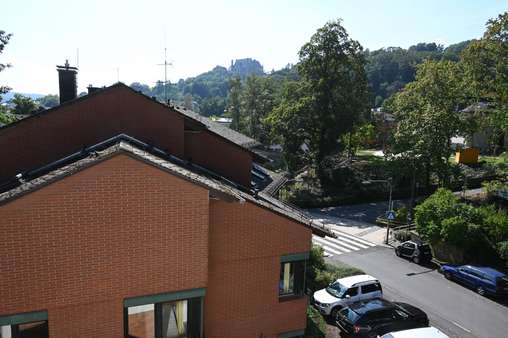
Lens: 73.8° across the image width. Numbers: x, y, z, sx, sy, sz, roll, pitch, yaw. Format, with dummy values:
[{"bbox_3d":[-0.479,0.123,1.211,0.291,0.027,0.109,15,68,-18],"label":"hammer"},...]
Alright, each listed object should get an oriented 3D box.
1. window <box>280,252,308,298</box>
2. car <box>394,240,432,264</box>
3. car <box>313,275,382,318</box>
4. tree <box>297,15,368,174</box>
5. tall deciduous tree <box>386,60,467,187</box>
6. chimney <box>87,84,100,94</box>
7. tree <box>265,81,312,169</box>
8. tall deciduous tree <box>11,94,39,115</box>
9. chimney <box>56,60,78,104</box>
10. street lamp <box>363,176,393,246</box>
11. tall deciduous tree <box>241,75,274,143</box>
[{"bbox_3d":[1.281,3.475,11.100,1.124,1.534,0.180,-1,8,-21],"label":"window"},{"bbox_3d":[12.975,6.569,27.623,1.530,1.550,2.550,-2,9,-27],"label":"car"},{"bbox_3d":[5.583,7.646,20.670,4.220,1.680,1.820,-1,9,-22],"label":"car"},{"bbox_3d":[10.557,-8.720,45.176,9.757,21.589,9.757,4,8,12],"label":"tree"},{"bbox_3d":[22.664,-5.661,44.529,10.319,16.605,10.319,6,9,26],"label":"tall deciduous tree"},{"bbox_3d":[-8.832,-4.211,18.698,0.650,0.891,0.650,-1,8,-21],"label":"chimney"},{"bbox_3d":[4.760,-5.222,45.692,6.065,13.094,6.065,3,8,6],"label":"tree"},{"bbox_3d":[-38.911,-8.529,57.575,5.586,8.137,5.586,-3,10,-34],"label":"tall deciduous tree"},{"bbox_3d":[-6.746,-3.120,12.310,0.620,1.595,0.650,-1,8,-21],"label":"chimney"},{"bbox_3d":[10.542,3.811,29.253,3.450,5.870,0.300,-2,9,-25],"label":"street lamp"},{"bbox_3d":[0.532,-8.640,57.355,5.653,14.332,5.653,2,8,0],"label":"tall deciduous tree"}]

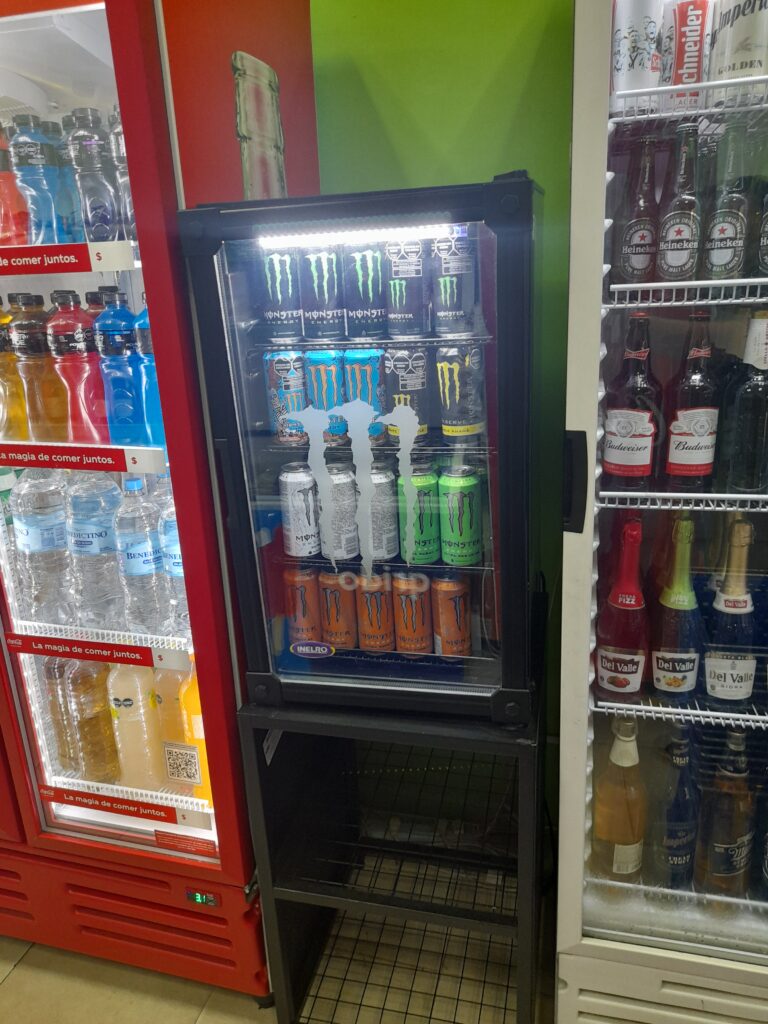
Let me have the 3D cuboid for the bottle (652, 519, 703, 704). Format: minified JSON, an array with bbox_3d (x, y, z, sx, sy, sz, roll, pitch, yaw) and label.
[{"bbox_3d":[0.493,0.166,1.236,0.084,0.327,0.084,2,18,15],"label":"bottle"}]

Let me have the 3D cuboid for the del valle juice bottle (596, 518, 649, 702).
[{"bbox_3d":[0.410,0.166,1.258,0.084,0.323,0.084,2,18,15],"label":"del valle juice bottle"}]

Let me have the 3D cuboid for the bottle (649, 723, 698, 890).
[{"bbox_3d":[0.528,0.529,1.347,0.086,0.309,0.086,2,18,15],"label":"bottle"}]

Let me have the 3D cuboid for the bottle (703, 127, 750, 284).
[{"bbox_3d":[0.483,-0.416,1.034,0.061,0.232,0.061,2,18,15],"label":"bottle"}]

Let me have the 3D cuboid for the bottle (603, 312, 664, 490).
[{"bbox_3d":[0.390,-0.164,1.155,0.084,0.287,0.084,2,18,15],"label":"bottle"}]

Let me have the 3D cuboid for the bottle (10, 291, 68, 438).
[{"bbox_3d":[-0.616,-0.253,1.354,0.086,0.274,0.086,2,18,16],"label":"bottle"}]

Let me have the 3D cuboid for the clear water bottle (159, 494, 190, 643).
[{"bbox_3d":[-0.374,0.094,1.394,0.088,0.316,0.088,2,18,16],"label":"clear water bottle"}]

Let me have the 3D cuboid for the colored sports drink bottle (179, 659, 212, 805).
[{"bbox_3d":[-0.384,0.434,1.552,0.090,0.330,0.090,2,18,16],"label":"colored sports drink bottle"}]

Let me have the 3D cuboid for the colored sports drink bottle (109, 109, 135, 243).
[{"bbox_3d":[-0.419,-0.541,1.226,0.067,0.228,0.067,2,18,16],"label":"colored sports drink bottle"}]

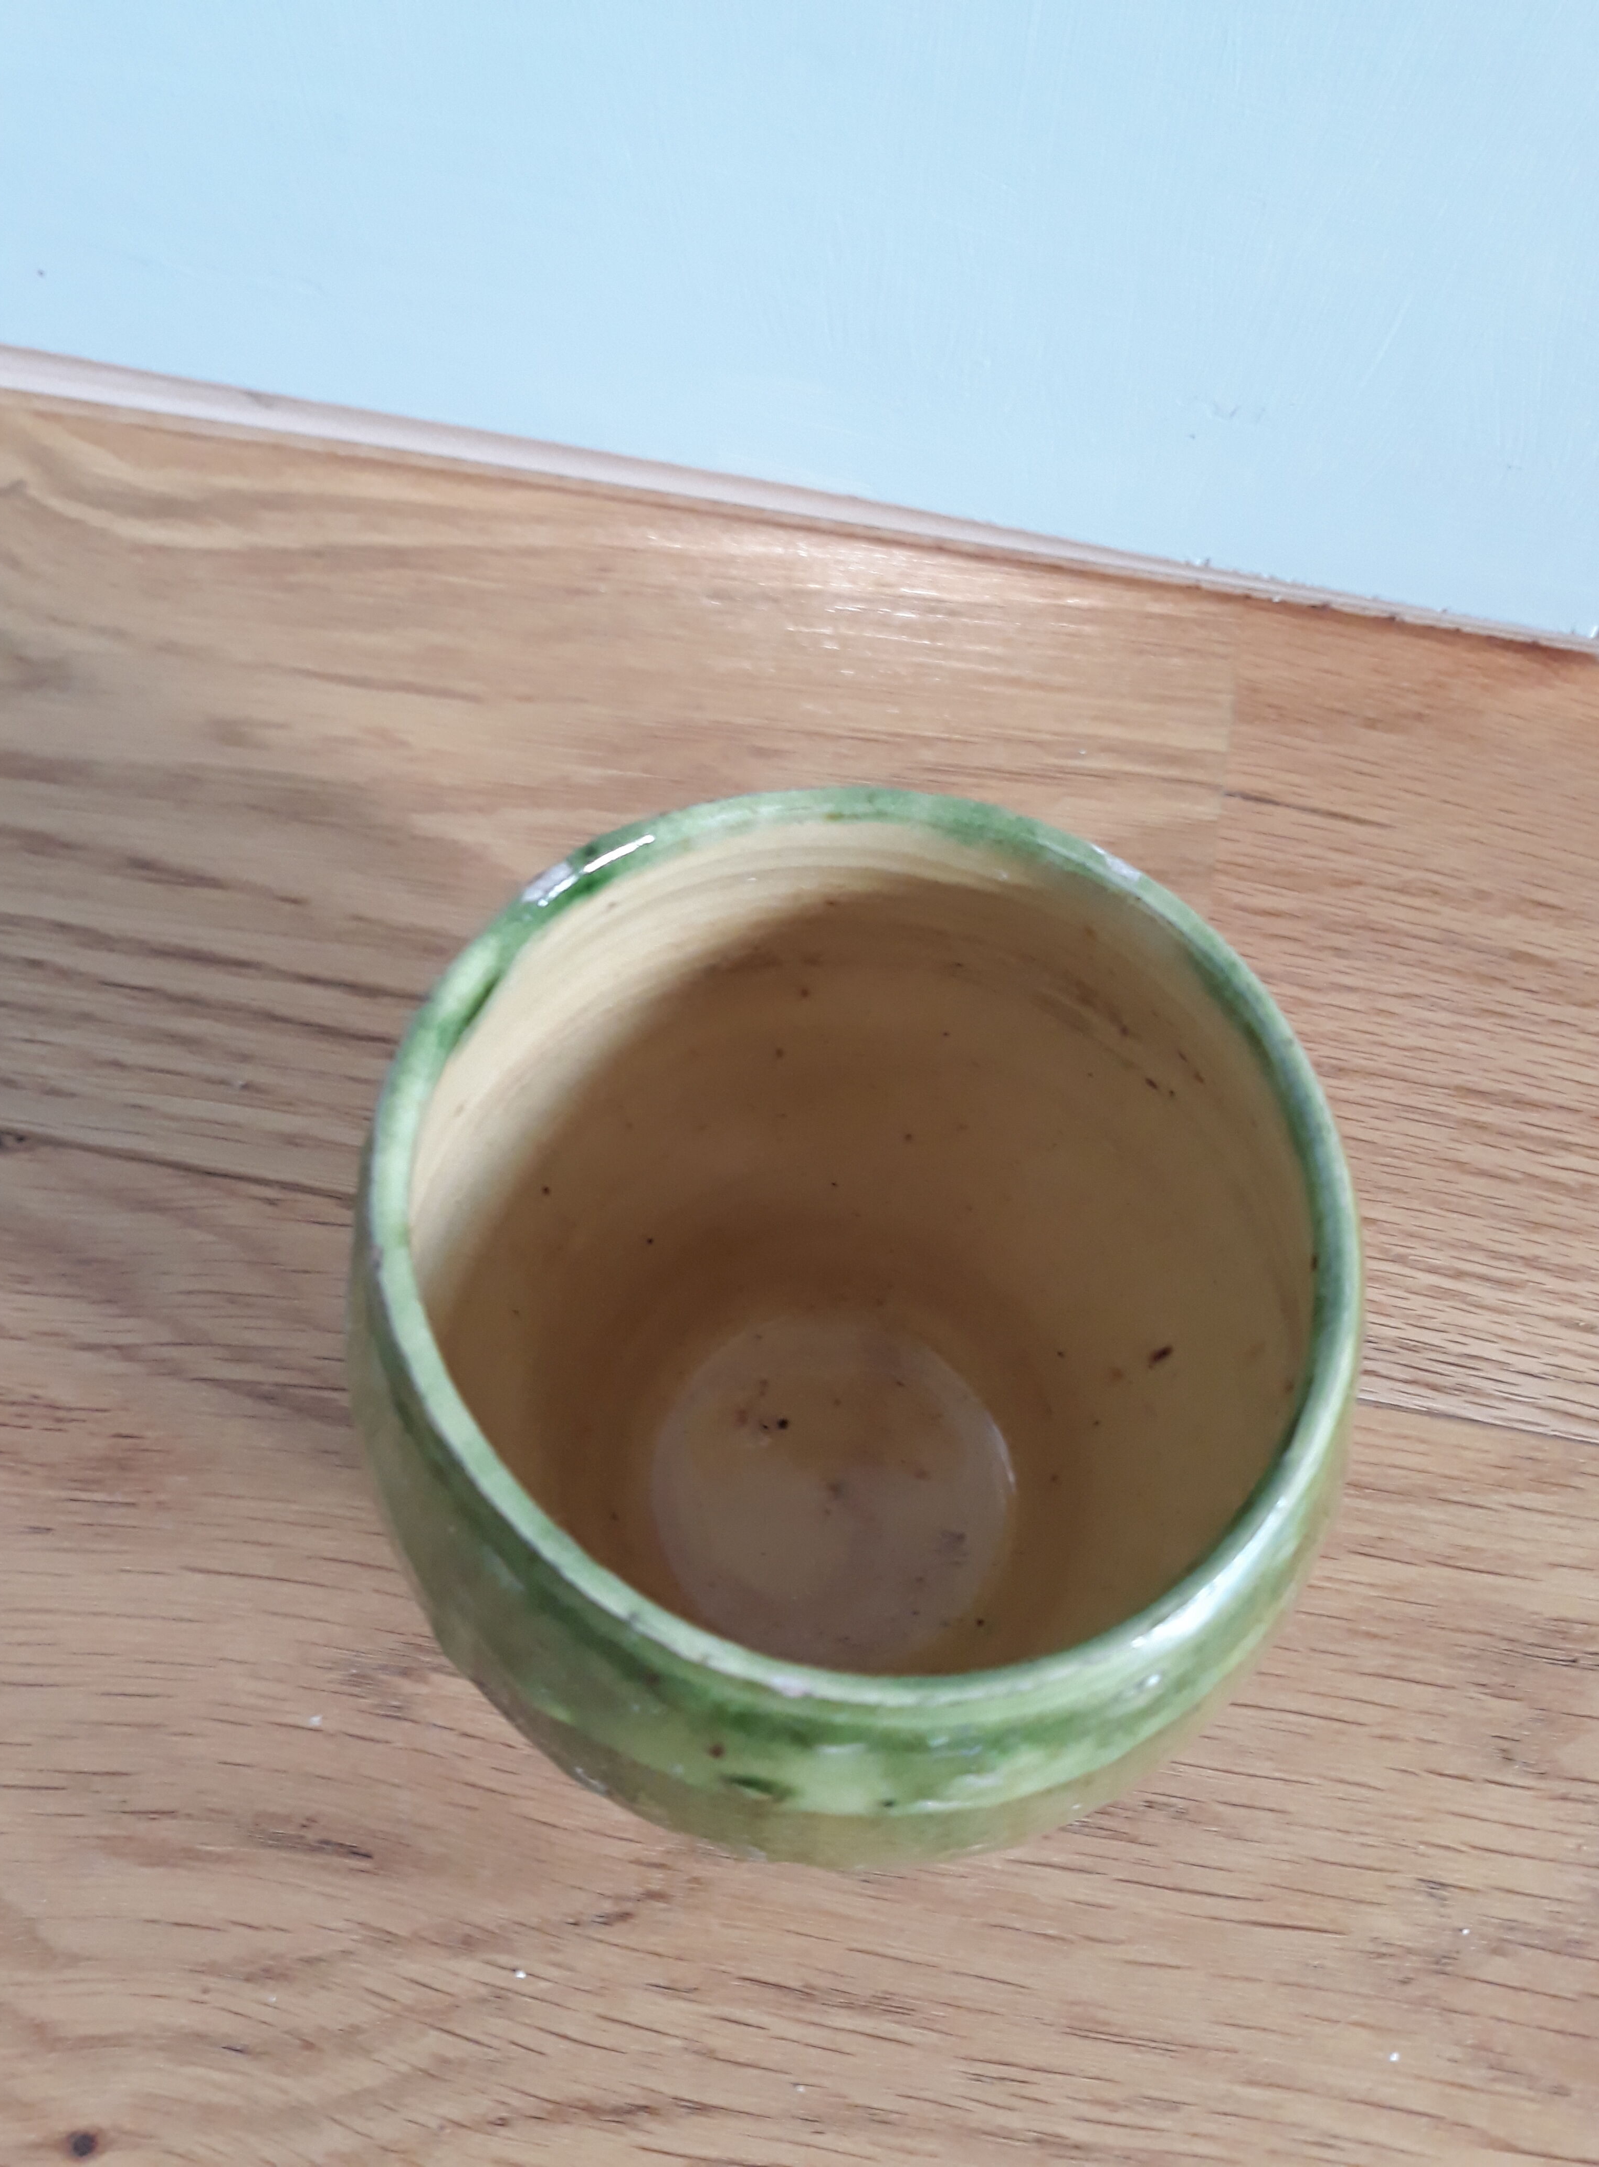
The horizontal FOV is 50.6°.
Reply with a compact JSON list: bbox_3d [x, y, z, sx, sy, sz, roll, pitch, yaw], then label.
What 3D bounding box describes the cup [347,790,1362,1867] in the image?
[{"bbox_3d":[0.006,0.039,0.225,0.118,0.121,0.118,0,62,-1],"label":"cup"}]

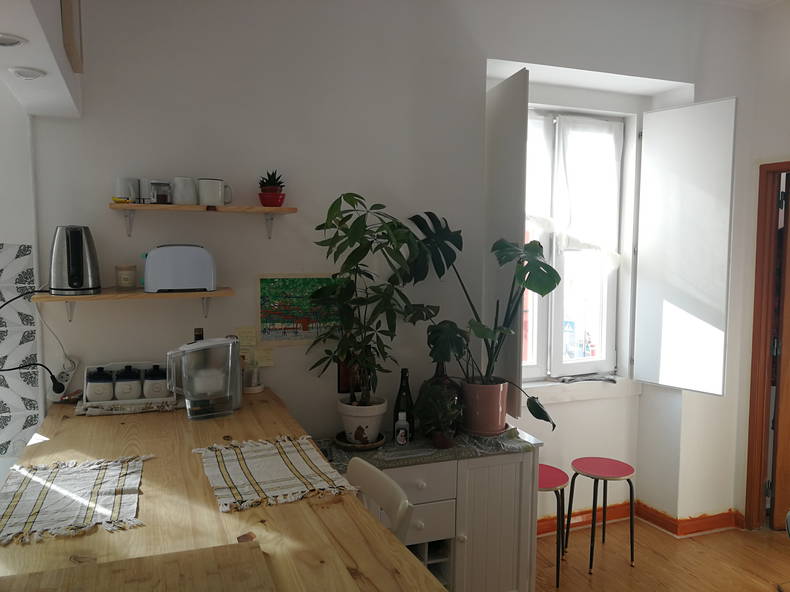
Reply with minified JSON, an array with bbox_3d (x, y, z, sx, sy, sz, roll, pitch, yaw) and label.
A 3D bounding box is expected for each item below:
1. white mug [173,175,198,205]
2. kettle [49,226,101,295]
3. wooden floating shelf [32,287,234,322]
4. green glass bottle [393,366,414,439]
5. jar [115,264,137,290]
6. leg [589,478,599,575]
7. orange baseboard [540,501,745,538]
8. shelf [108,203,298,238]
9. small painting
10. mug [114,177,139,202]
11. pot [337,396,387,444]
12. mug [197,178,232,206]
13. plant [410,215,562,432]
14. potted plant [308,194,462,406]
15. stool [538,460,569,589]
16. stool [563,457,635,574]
[{"bbox_3d":[-0.731,-0.364,2.149,0.091,0.099,0.091,-2,4,-22],"label":"white mug"},{"bbox_3d":[-1.056,-0.117,2.037,0.165,0.228,0.189,-2,5,-27],"label":"kettle"},{"bbox_3d":[-0.861,0.039,2.095,0.600,0.109,0.222,-2,5,-22],"label":"wooden floating shelf"},{"bbox_3d":[0.030,0.423,2.434,0.090,0.285,0.090,0,4,0],"label":"green glass bottle"},{"bbox_3d":[-0.922,-0.059,2.113,0.066,0.090,0.066,-2,5,-22],"label":"jar"},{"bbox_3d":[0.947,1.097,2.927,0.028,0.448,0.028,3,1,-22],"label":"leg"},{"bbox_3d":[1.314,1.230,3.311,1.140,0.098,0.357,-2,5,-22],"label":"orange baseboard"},{"bbox_3d":[-0.673,-0.259,2.194,0.615,0.103,0.204,-2,4,-22],"label":"shelf"},{"bbox_3d":[-0.349,0.054,2.449,0.384,0.284,0.012,-2,4,-22],"label":"small painting"},{"bbox_3d":[-0.880,-0.344,2.031,0.082,0.094,0.105,-3,5,-36],"label":"mug"},{"bbox_3d":[-0.125,0.481,2.373,0.189,0.160,0.189,0,4,0],"label":"pot"},{"bbox_3d":[-0.625,-0.356,2.144,0.116,0.099,0.087,-2,5,-22],"label":"mug"},{"bbox_3d":[0.367,0.115,2.461,0.623,0.866,0.410,-2,5,-22],"label":"plant"},{"bbox_3d":[-0.048,0.013,2.343,0.540,0.770,0.400,-2,4,-22],"label":"potted plant"},{"bbox_3d":[0.665,1.077,2.905,0.315,0.464,0.315,-2,5,-22],"label":"stool"},{"bbox_3d":[1.019,1.077,3.054,0.298,0.468,0.298,0,4,0],"label":"stool"}]

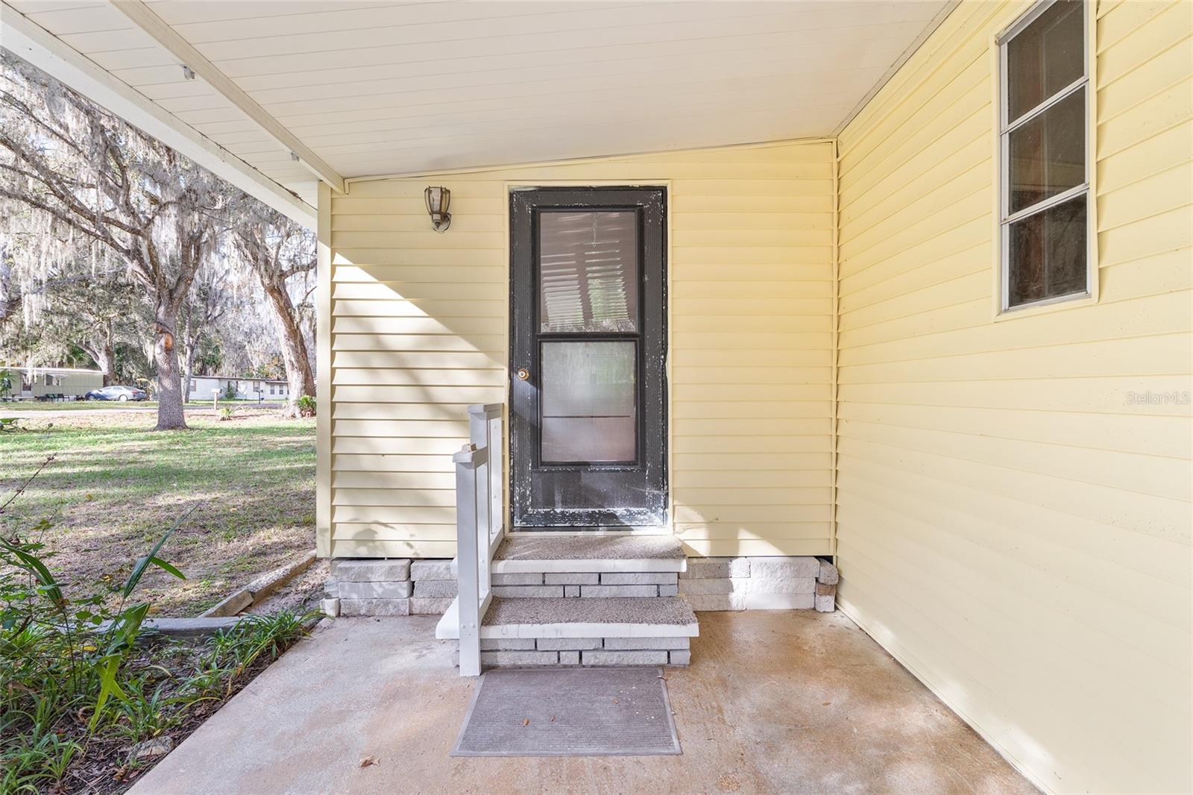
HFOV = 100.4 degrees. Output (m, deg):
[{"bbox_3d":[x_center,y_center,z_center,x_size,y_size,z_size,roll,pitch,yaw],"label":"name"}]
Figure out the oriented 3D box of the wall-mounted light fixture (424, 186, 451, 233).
[{"bbox_3d":[-0.906,-1.072,2.829,0.145,0.222,0.172,0,0,0],"label":"wall-mounted light fixture"}]

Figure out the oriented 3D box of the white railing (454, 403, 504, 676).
[{"bbox_3d":[-0.581,0.638,2.558,0.120,1.190,0.700,0,0,0],"label":"white railing"}]

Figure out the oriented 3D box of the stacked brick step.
[{"bbox_3d":[-0.129,1.018,2.579,1.180,0.420,0.680,0,0,0],"label":"stacked brick step"}]

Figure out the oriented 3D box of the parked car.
[{"bbox_3d":[-47.355,-0.327,48.999,4.800,1.460,1.820,0,0,-8],"label":"parked car"}]

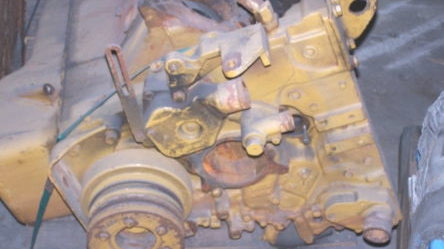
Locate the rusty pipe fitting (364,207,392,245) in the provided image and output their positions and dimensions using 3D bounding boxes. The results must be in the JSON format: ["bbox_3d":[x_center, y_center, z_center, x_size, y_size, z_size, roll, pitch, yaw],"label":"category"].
[{"bbox_3d":[0.296,0.189,1.997,0.053,0.053,0.056,5,46,5],"label":"rusty pipe fitting"}]

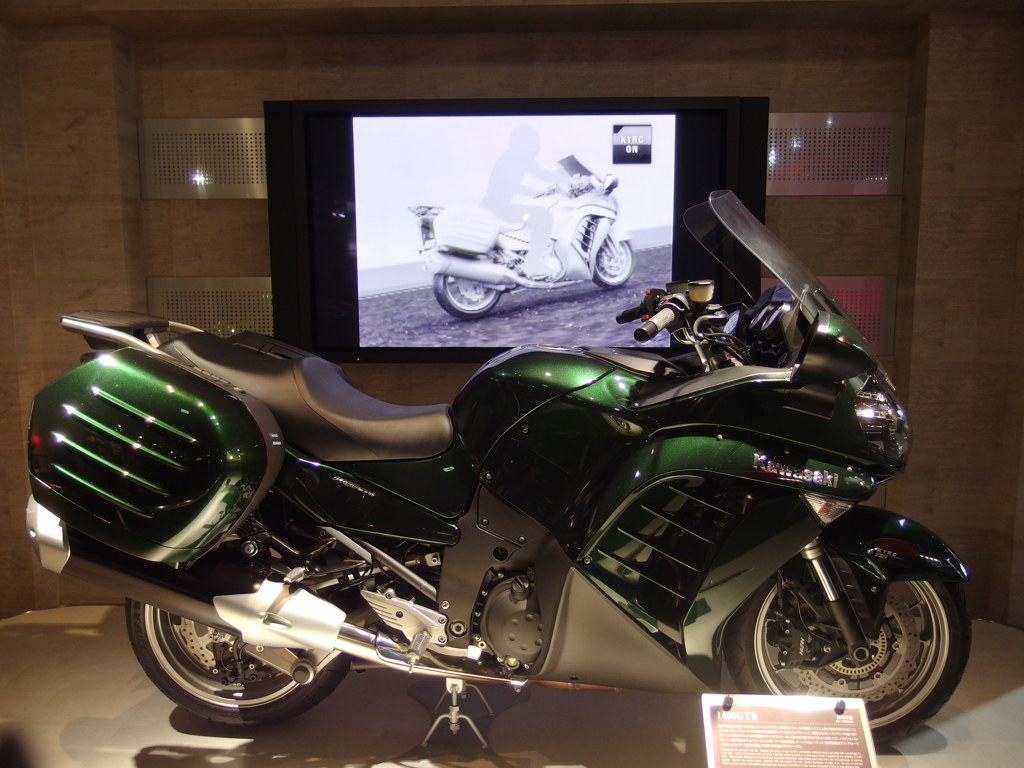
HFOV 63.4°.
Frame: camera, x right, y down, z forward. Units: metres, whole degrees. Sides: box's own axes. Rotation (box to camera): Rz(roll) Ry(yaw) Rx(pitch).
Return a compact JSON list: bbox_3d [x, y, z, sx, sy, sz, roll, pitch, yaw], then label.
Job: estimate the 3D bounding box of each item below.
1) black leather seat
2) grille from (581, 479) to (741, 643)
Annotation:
[{"bbox_3d":[-0.487,0.026,2.098,0.690,0.290,0.350,0,7,5],"label":"black leather seat"},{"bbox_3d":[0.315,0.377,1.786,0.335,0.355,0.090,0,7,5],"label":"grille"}]

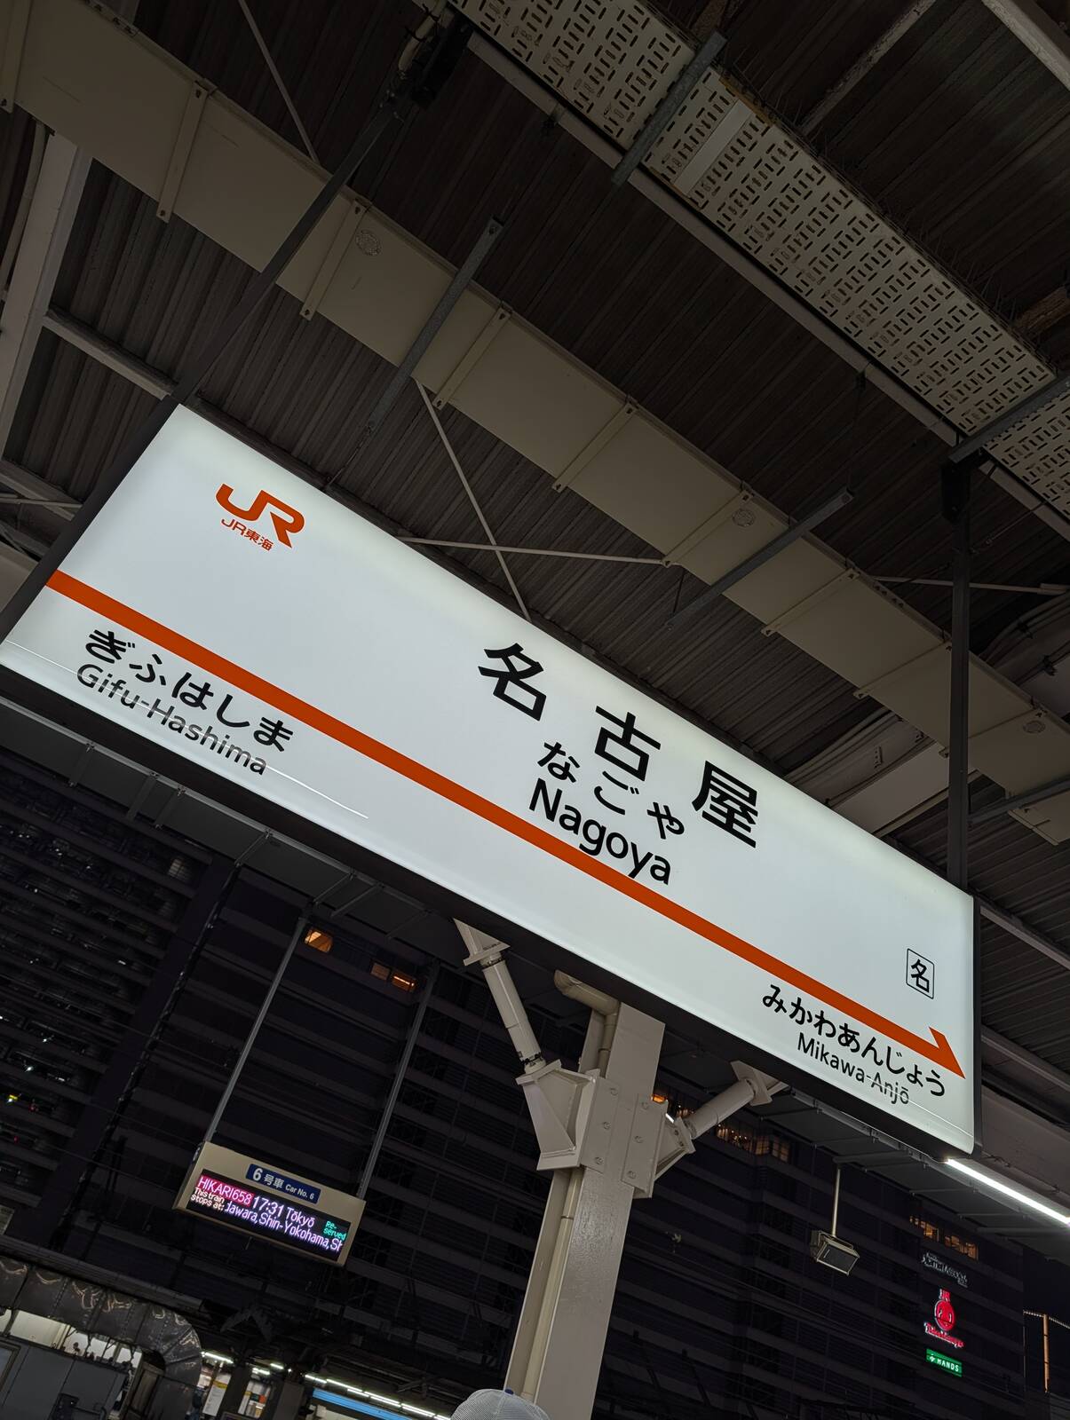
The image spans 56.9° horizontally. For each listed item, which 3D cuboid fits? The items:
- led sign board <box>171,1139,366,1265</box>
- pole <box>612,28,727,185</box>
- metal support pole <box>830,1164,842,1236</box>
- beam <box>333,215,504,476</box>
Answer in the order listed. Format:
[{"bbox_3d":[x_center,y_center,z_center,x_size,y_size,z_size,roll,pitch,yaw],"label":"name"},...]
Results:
[{"bbox_3d":[-1.668,3.158,6.285,1.142,0.392,0.160,30,-36,-18],"label":"led sign board"},{"bbox_3d":[0.370,-1.692,2.783,0.043,0.043,0.484,30,-36,-18],"label":"pole"},{"bbox_3d":[2.603,4.238,8.535,0.032,0.595,0.032,30,-36,-18],"label":"metal support pole"},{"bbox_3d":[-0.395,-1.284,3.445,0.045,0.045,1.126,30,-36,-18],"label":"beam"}]

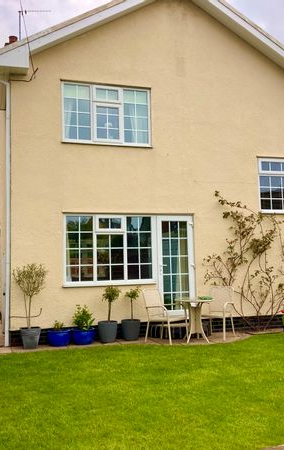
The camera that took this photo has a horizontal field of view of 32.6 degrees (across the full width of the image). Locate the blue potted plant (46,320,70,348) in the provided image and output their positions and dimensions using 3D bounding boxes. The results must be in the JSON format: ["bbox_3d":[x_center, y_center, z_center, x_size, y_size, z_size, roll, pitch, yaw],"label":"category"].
[{"bbox_3d":[-1.485,1.943,8.684,0.414,0.434,0.414,0,-6,-18],"label":"blue potted plant"}]

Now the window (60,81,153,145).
[{"bbox_3d":[-0.672,-2.144,9.558,1.830,1.220,0.130,0,-5,-18],"label":"window"}]

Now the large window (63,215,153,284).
[{"bbox_3d":[-0.629,0.485,9.492,1.794,1.375,0.120,0,-6,-18],"label":"large window"}]

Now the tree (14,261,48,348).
[{"bbox_3d":[-1.939,1.378,8.393,0.600,1.460,0.580,0,-5,-18],"label":"tree"}]

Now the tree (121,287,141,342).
[{"bbox_3d":[-0.221,1.689,9.278,0.377,0.998,0.377,-1,-5,0],"label":"tree"}]

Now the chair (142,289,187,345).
[{"bbox_3d":[0.435,1.660,8.889,0.662,0.948,0.552,-6,-7,38],"label":"chair"}]

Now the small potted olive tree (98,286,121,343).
[{"bbox_3d":[-0.623,1.673,9.094,0.386,1.014,0.386,0,-6,-18],"label":"small potted olive tree"}]

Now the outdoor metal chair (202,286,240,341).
[{"bbox_3d":[1.418,1.619,8.992,0.570,0.920,0.610,-5,-6,35],"label":"outdoor metal chair"}]

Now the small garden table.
[{"bbox_3d":[0.936,1.698,8.631,0.680,0.725,0.680,-1,-5,0],"label":"small garden table"}]

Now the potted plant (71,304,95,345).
[{"bbox_3d":[-1.076,1.828,8.931,0.432,0.699,0.432,0,-6,-18],"label":"potted plant"}]

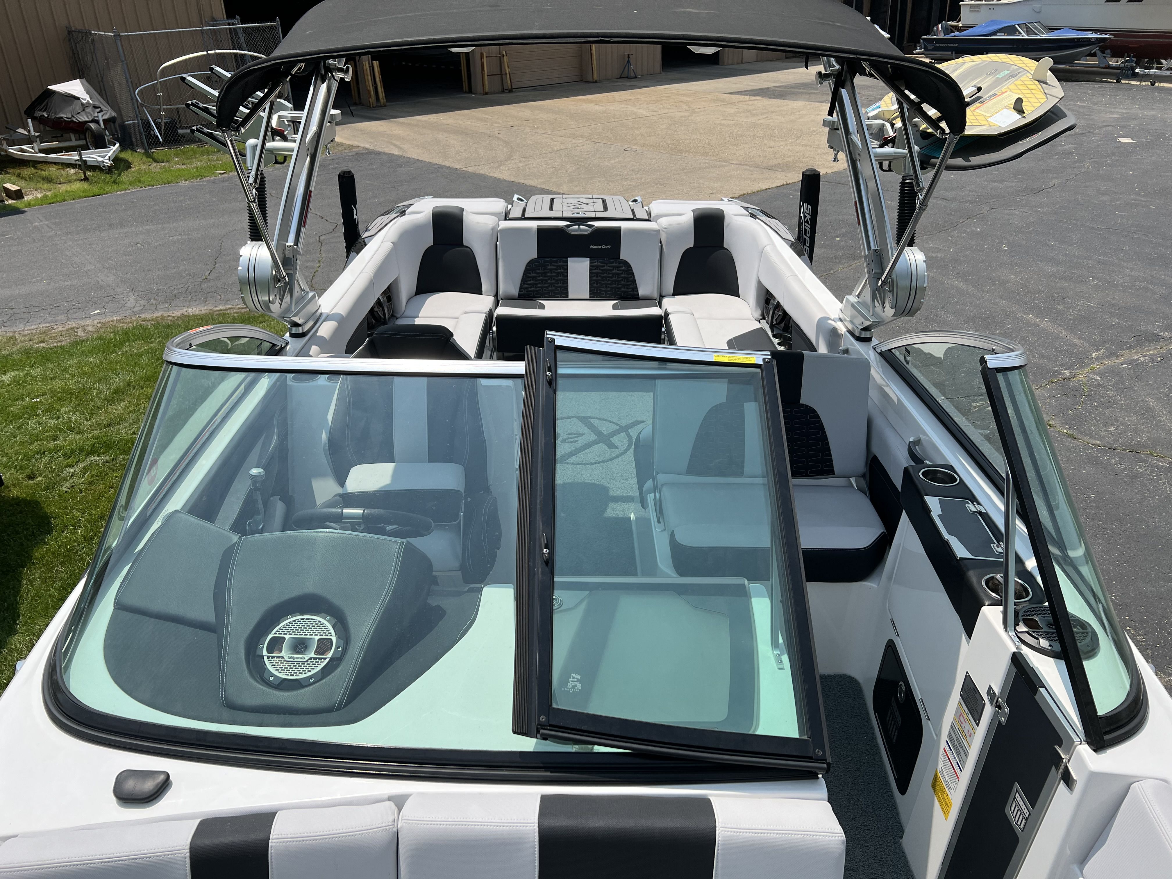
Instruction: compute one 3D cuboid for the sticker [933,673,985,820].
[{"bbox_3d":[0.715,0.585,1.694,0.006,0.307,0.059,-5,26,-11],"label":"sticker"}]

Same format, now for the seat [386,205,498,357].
[{"bbox_3d":[-0.777,-0.840,4.844,0.594,0.673,1.040,0,26,-1],"label":"seat"}]

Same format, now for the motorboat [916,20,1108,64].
[{"bbox_3d":[12.969,-11.963,26.500,5.400,1.250,2.000,15,30,32],"label":"motorboat"}]

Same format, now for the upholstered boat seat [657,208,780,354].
[{"bbox_3d":[0.708,-0.849,4.862,0.614,0.673,1.020,0,26,-1],"label":"upholstered boat seat"}]

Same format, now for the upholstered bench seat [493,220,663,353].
[{"bbox_3d":[-0.045,-0.877,5.013,0.901,0.654,0.574,0,26,-1],"label":"upholstered bench seat"}]

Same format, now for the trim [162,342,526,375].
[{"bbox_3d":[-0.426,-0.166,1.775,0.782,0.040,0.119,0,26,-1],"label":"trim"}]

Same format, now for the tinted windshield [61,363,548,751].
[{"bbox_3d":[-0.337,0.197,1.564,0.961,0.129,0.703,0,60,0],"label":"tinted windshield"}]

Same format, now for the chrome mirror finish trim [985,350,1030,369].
[{"bbox_3d":[0.832,-0.162,1.766,0.089,0.035,0.059,0,26,-1],"label":"chrome mirror finish trim"}]

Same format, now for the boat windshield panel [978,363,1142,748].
[{"bbox_3d":[0.847,0.176,1.587,0.148,0.079,0.713,0,60,0],"label":"boat windshield panel"}]

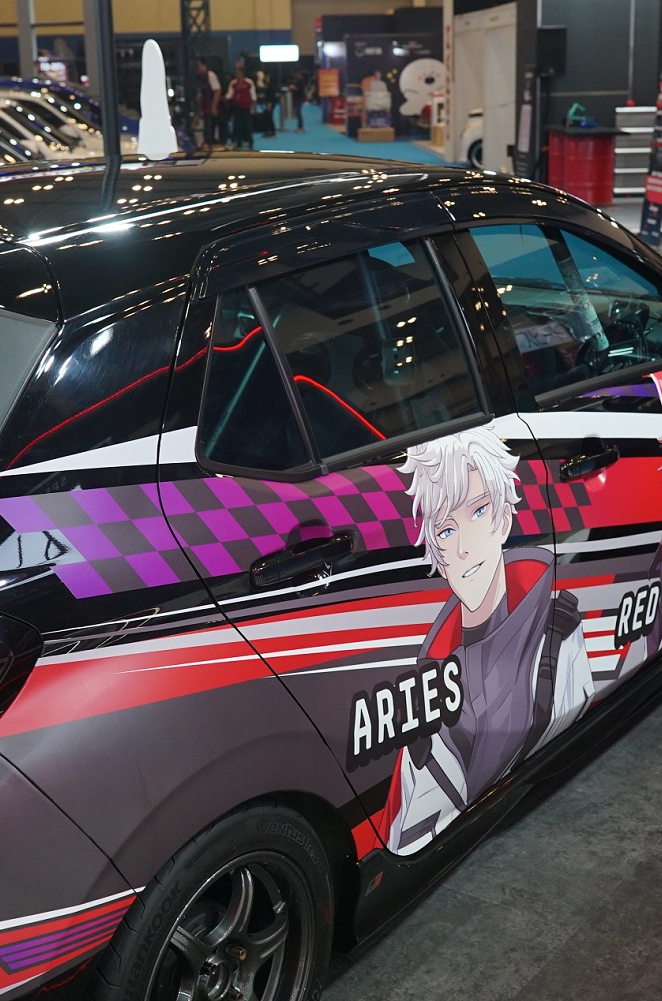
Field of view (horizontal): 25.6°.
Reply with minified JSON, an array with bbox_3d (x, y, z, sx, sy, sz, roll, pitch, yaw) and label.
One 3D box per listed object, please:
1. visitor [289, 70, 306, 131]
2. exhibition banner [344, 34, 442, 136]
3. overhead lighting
[{"bbox_3d":[-0.916,-11.027,40.251,0.320,1.650,0.450,-2,16,0],"label":"visitor"},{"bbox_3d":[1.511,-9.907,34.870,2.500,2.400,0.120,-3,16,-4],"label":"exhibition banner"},{"bbox_3d":[-1.328,-11.649,38.000,1.040,0.470,0.120,-3,16,-4],"label":"overhead lighting"}]

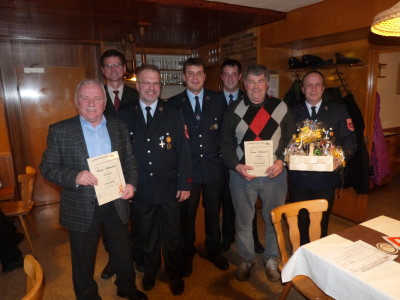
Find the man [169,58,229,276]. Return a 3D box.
[{"bbox_3d":[-0.004,0.145,2.526,0.550,1.820,0.380,-2,10,-3],"label":"man"}]

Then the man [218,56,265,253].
[{"bbox_3d":[0.353,0.082,2.790,0.540,1.830,0.360,-1,10,5],"label":"man"}]

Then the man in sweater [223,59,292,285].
[{"bbox_3d":[0.463,0.212,2.327,0.580,1.730,0.440,-1,10,6],"label":"man in sweater"}]

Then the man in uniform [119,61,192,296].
[{"bbox_3d":[-0.341,0.243,2.267,0.580,1.740,0.380,0,10,10],"label":"man in uniform"}]

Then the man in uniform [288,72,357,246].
[{"bbox_3d":[1.117,0.131,2.722,0.580,1.710,0.460,3,11,24],"label":"man in uniform"}]

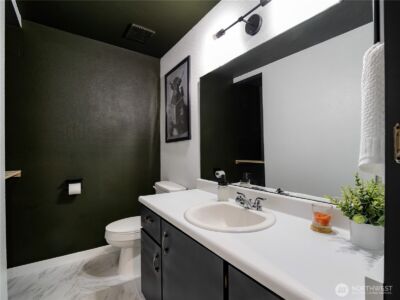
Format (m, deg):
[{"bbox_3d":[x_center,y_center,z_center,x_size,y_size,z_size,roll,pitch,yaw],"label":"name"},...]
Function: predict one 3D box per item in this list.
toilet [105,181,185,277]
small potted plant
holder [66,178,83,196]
[{"bbox_3d":[-0.582,0.798,1.998,0.755,0.740,0.450,0,0,-35],"label":"toilet"},{"bbox_3d":[0.702,0.258,0.763,0.240,0.290,0.260,0,0,-35],"label":"small potted plant"},{"bbox_3d":[-1.386,0.408,2.040,0.140,0.165,0.115,0,0,-35],"label":"holder"}]

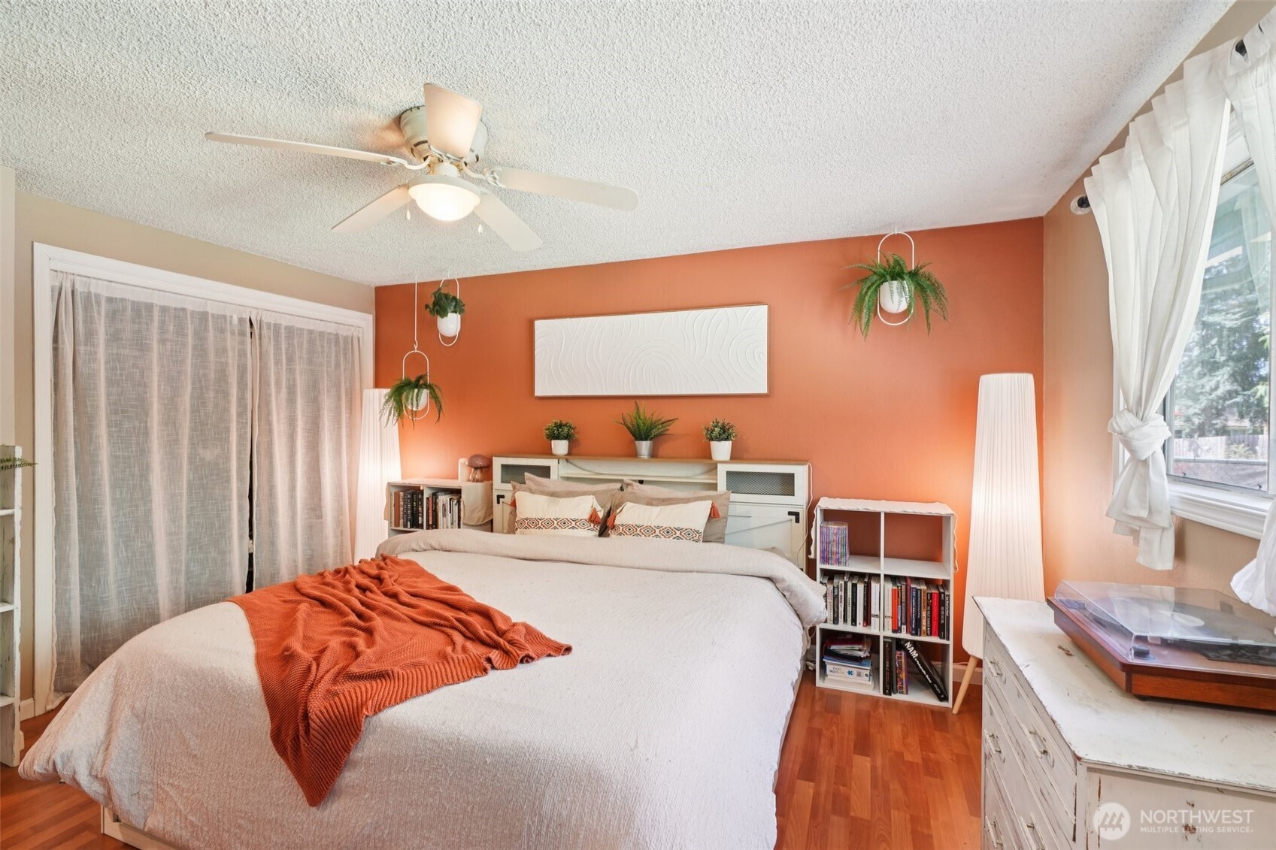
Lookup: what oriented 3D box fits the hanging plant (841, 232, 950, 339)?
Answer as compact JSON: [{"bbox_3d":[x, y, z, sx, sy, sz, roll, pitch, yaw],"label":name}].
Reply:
[{"bbox_3d":[1.318,-0.717,2.926,0.512,0.549,0.379,0,1,22],"label":"hanging plant"}]

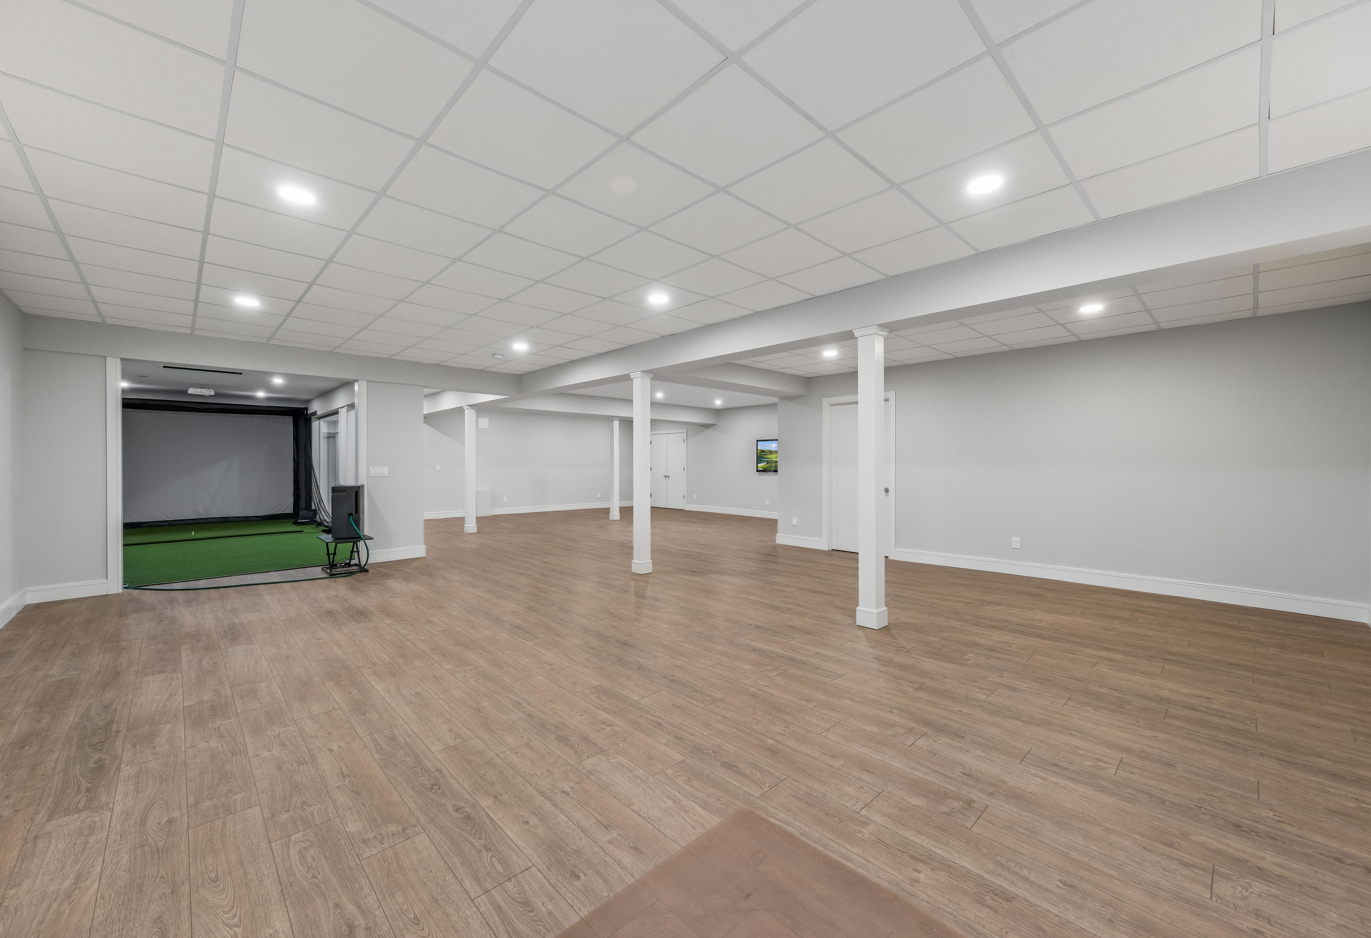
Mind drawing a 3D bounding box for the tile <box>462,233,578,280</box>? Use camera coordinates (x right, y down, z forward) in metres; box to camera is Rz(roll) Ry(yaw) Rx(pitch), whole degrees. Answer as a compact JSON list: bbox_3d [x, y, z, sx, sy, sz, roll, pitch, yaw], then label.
[{"bbox_3d":[-1.108,-1.431,3.449,0.600,0.022,0.600,-1,1,-45],"label":"tile"}]

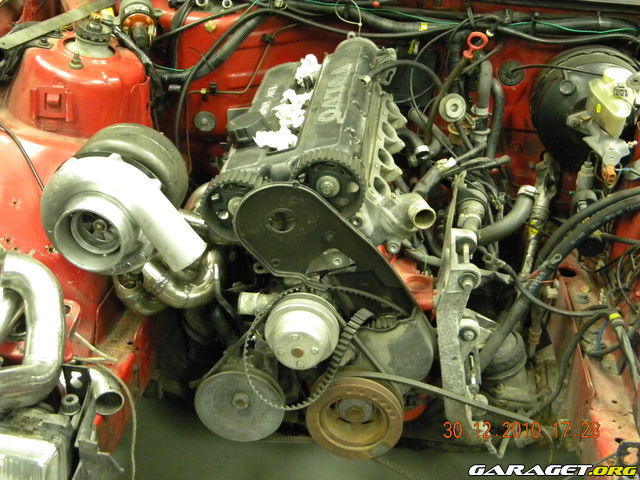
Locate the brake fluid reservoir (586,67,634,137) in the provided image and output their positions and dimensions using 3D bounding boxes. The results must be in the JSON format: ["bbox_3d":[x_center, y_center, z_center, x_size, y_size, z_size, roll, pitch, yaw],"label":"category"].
[{"bbox_3d":[0.506,-0.241,1.510,0.068,0.083,0.125,1,32,1],"label":"brake fluid reservoir"}]

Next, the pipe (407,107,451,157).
[{"bbox_3d":[0.207,-0.203,1.640,0.075,0.060,0.075,3,32,5],"label":"pipe"}]

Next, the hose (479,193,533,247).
[{"bbox_3d":[0.313,-0.039,1.450,0.092,0.065,0.075,3,32,5],"label":"hose"}]

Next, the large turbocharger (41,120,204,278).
[{"bbox_3d":[-0.281,-0.052,1.320,0.235,0.185,0.235,3,32,5],"label":"large turbocharger"}]

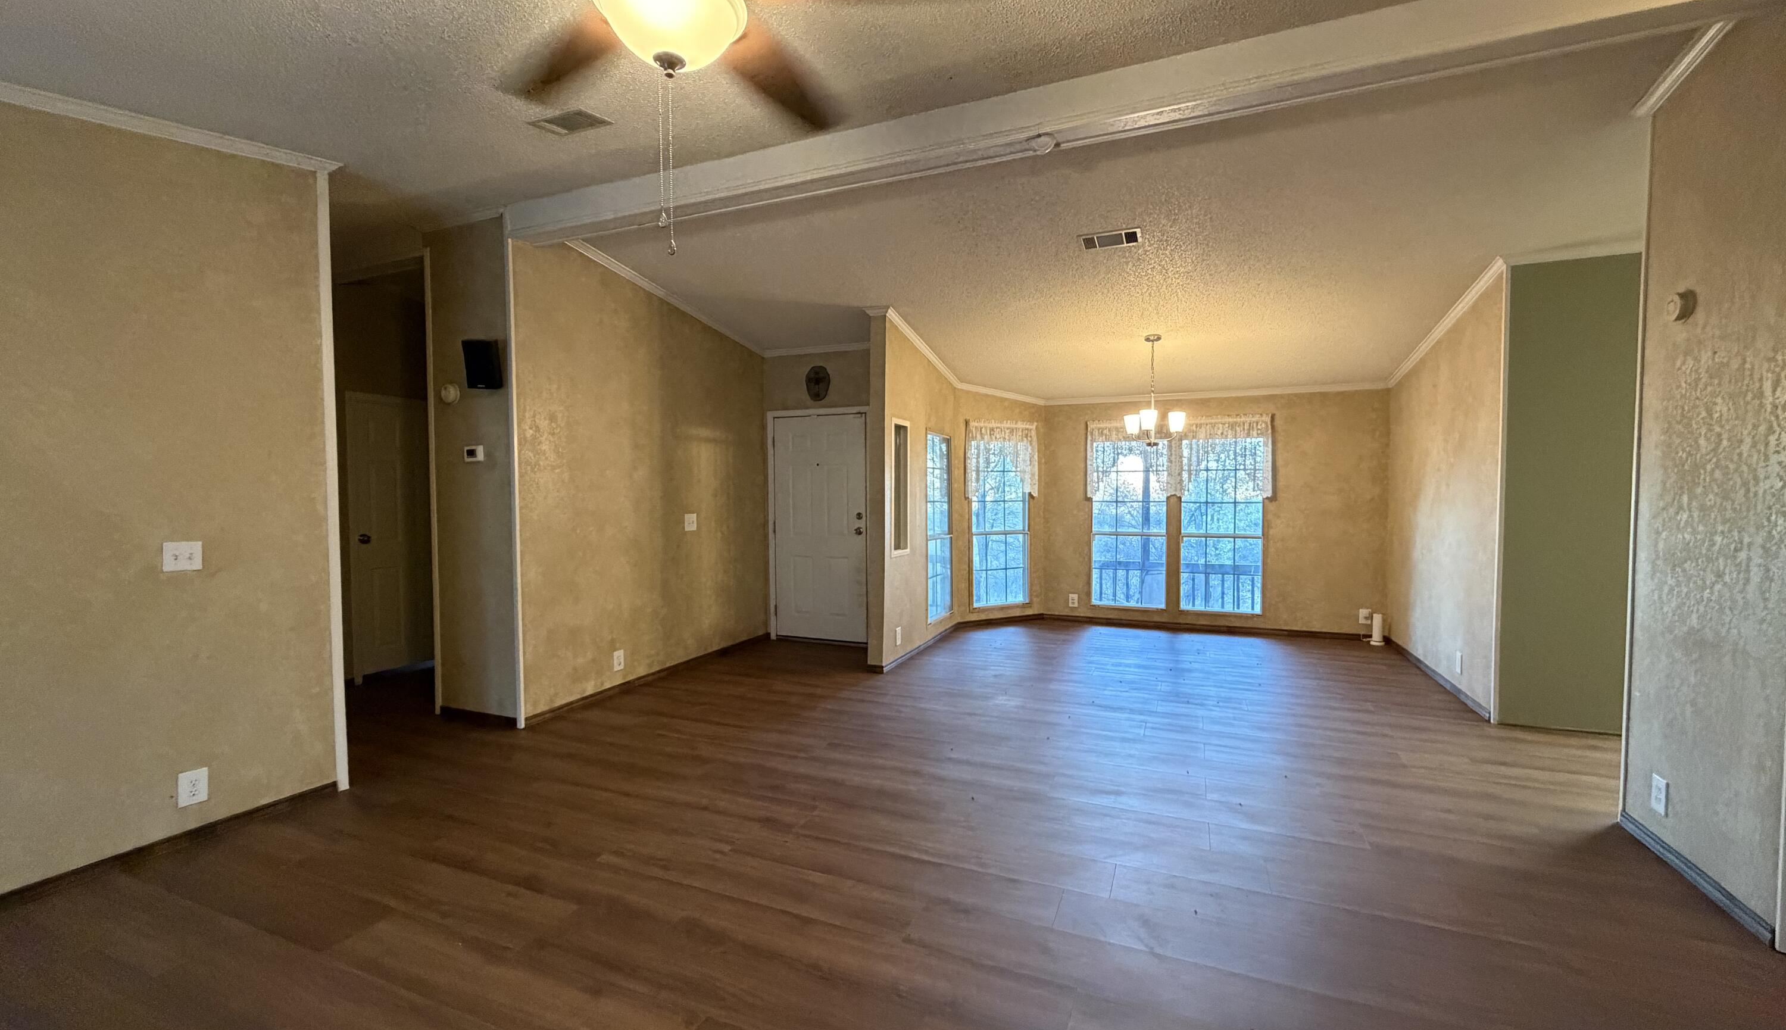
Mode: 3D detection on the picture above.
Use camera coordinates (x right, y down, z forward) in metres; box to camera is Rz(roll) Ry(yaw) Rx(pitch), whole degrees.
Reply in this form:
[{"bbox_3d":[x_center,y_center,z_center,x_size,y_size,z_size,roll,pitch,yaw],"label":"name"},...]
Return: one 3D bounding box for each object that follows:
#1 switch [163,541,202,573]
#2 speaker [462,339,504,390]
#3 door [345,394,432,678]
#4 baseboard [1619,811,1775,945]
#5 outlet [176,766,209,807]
[{"bbox_3d":[-2.737,0.163,2.791,0.015,0.112,0.116,1,3,24],"label":"switch"},{"bbox_3d":[-2.263,-0.828,3.988,0.150,0.255,0.085,0,12,2],"label":"speaker"},{"bbox_3d":[-3.744,0.154,5.518,0.060,2.046,0.759,1,3,24],"label":"door"},{"bbox_3d":[2.841,1.260,2.583,0.017,0.055,0.860,1,3,24],"label":"baseboard"},{"bbox_3d":[-2.776,1.079,2.866,0.012,0.130,0.087,1,2,23],"label":"outlet"}]

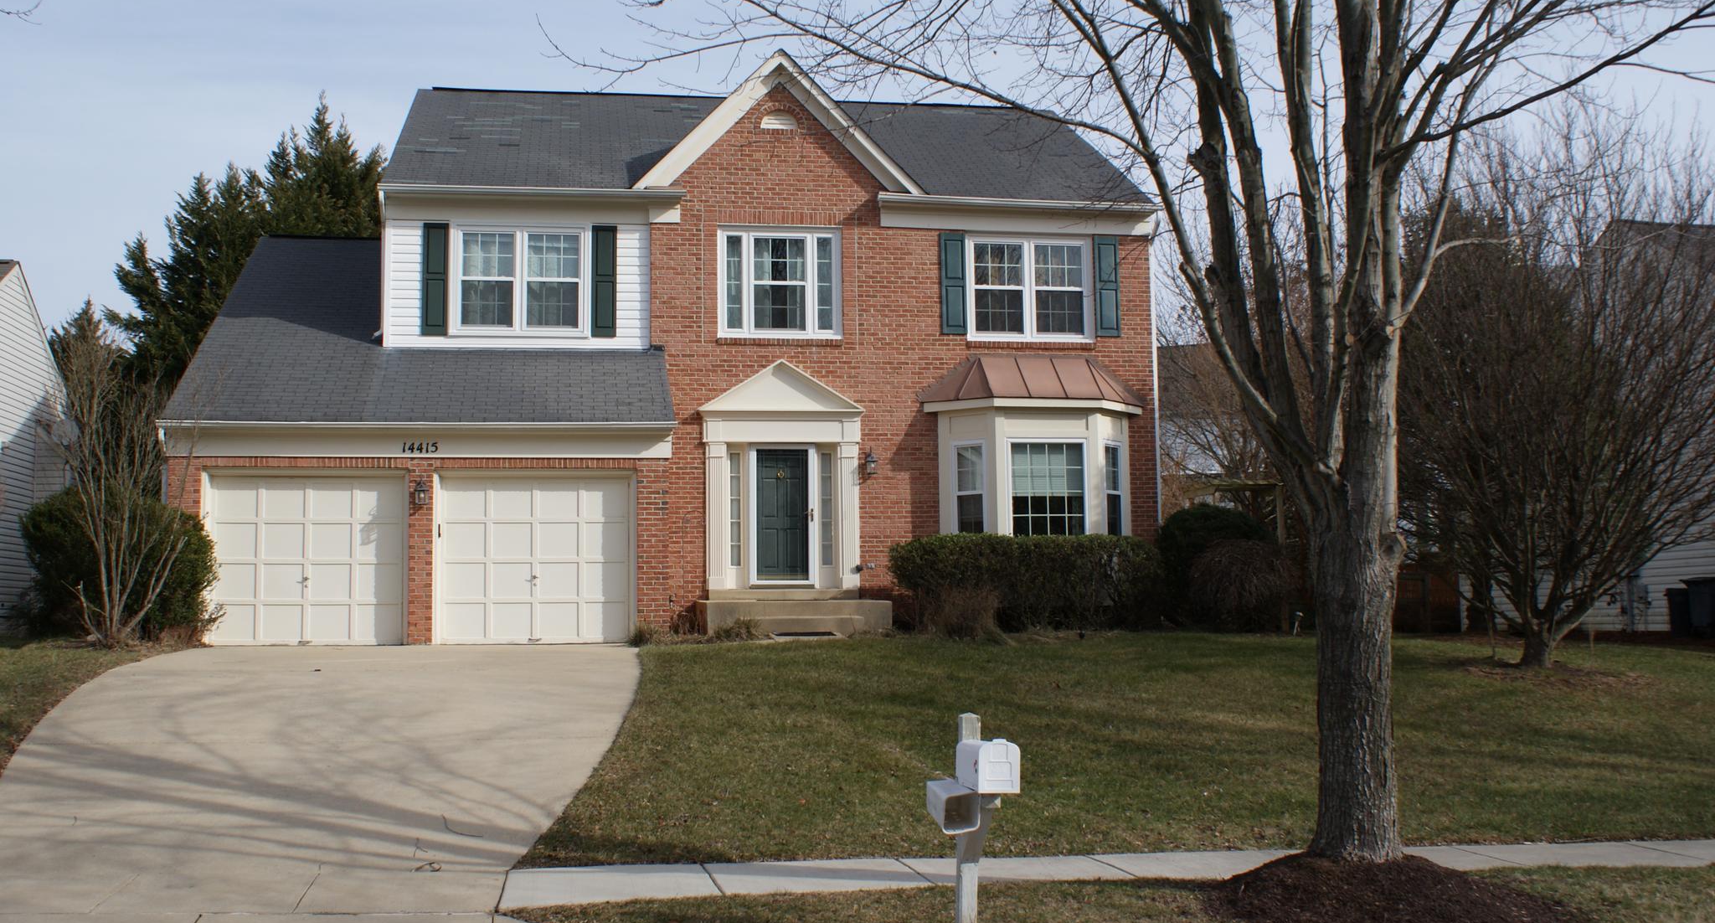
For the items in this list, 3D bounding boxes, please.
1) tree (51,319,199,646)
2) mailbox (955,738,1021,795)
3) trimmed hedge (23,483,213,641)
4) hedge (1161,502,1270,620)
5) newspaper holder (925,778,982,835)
[{"bbox_3d":[-8.514,0.242,18.300,1.720,3.850,1.700,0,-6,-8],"label":"tree"},{"bbox_3d":[0.632,1.473,7.620,0.200,0.250,0.510,0,-6,-8],"label":"mailbox"},{"bbox_3d":[-8.826,1.225,18.800,2.300,1.800,2.000,0,-6,-8],"label":"trimmed hedge"},{"bbox_3d":[5.124,1.457,22.500,1.650,1.720,1.600,0,-6,-8],"label":"hedge"},{"bbox_3d":[0.465,1.690,7.640,0.175,0.185,0.420,0,-6,-8],"label":"newspaper holder"}]

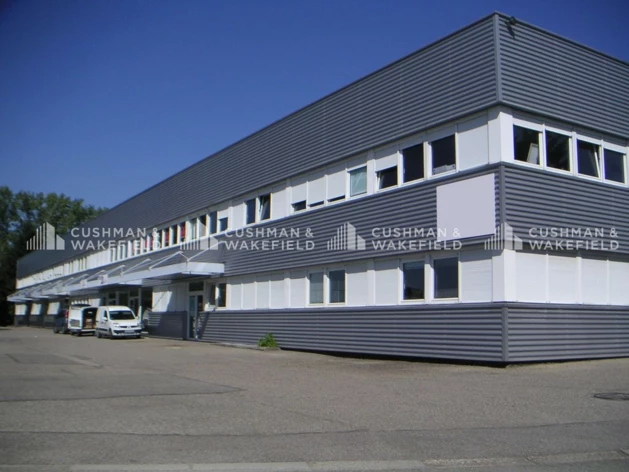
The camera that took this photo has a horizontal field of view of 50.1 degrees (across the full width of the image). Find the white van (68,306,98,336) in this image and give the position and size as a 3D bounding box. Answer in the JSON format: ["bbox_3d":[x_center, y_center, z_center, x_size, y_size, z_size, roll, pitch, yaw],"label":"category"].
[{"bbox_3d":[-14.790,5.561,44.047,1.750,1.860,4.200,5,-9,-32],"label":"white van"}]

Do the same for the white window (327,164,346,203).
[{"bbox_3d":[0.770,-1.820,23.500,0.130,1.150,1.200,5,-9,-32],"label":"white window"}]

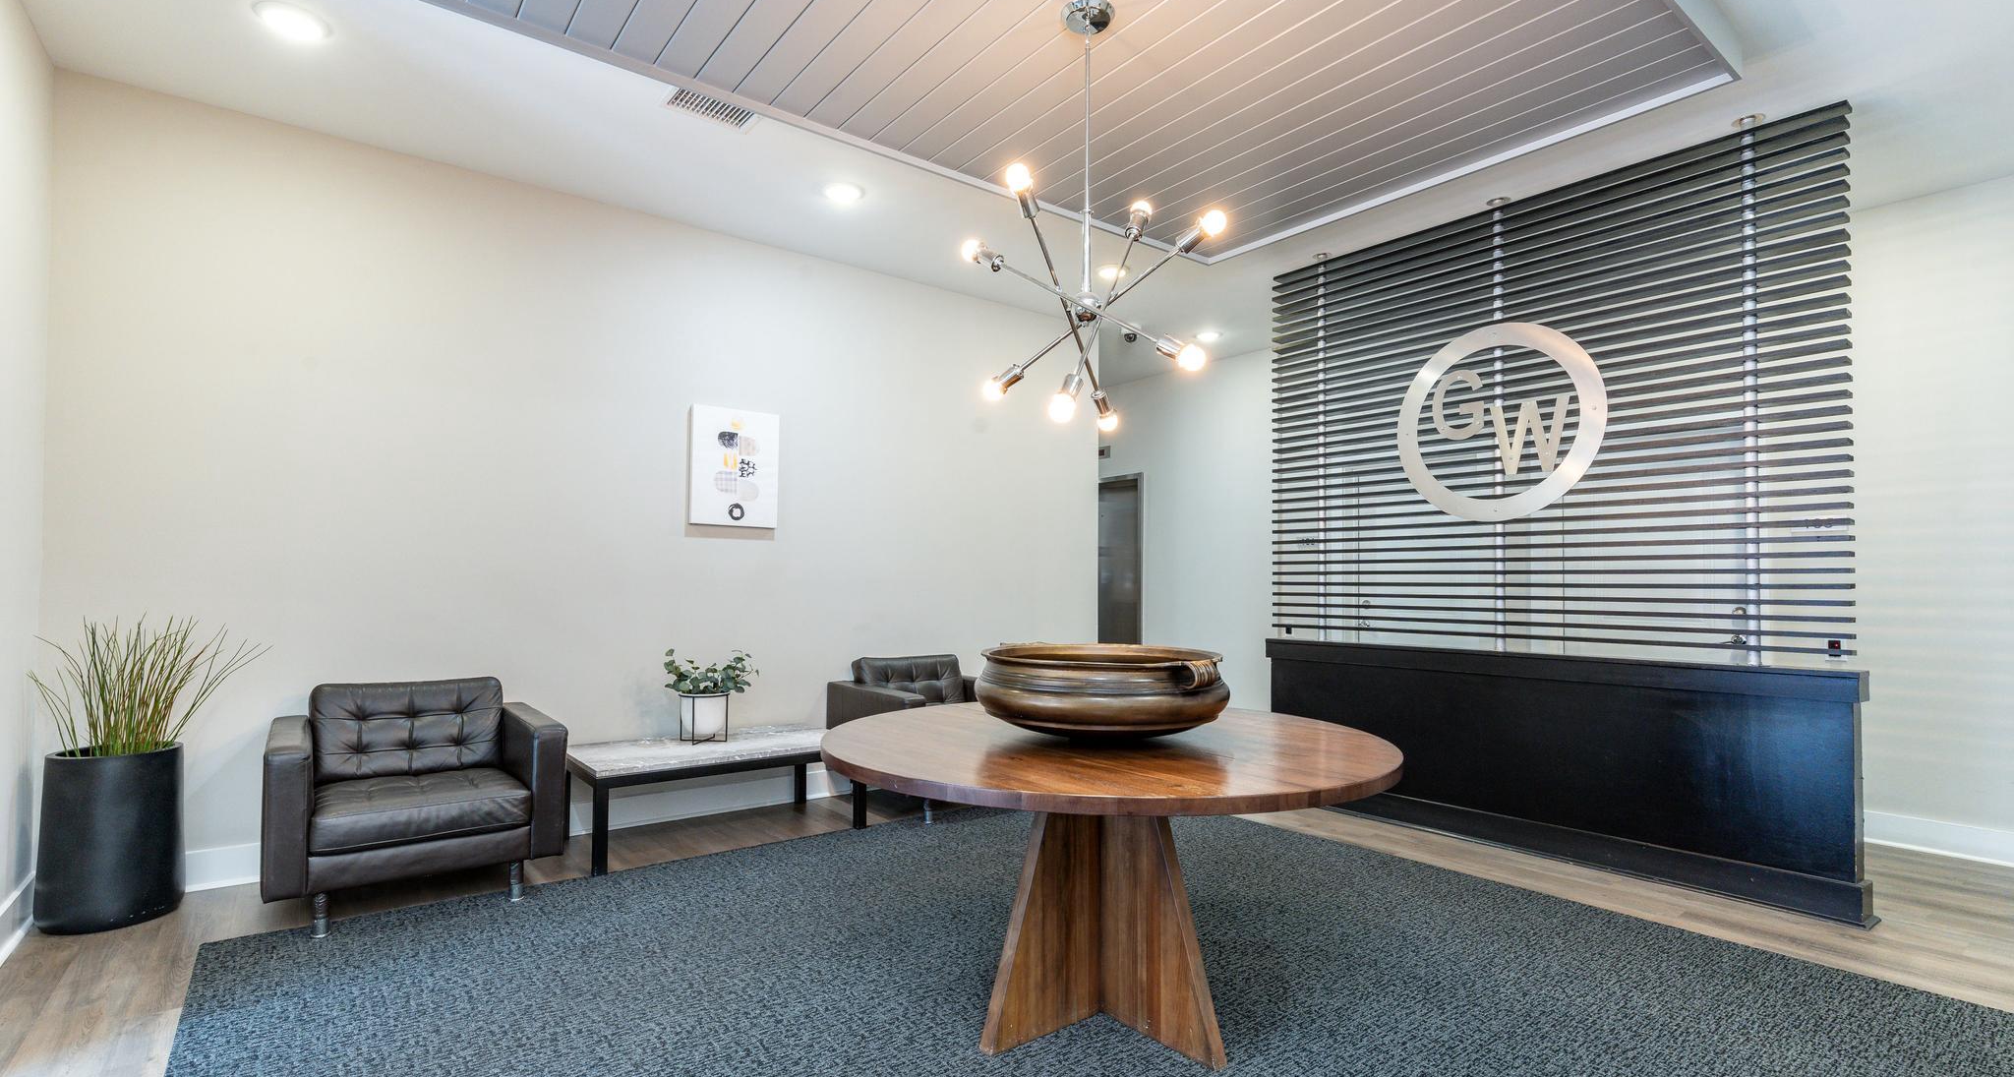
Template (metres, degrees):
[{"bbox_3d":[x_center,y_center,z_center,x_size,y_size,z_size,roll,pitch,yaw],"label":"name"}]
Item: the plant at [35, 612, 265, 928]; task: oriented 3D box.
[{"bbox_3d":[-2.974,0.795,3.109,0.610,1.050,0.520,3,-4,-37],"label":"plant"}]

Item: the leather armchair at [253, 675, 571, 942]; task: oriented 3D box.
[{"bbox_3d":[-2.255,0.950,3.423,0.885,0.785,0.870,3,-4,-37],"label":"leather armchair"}]

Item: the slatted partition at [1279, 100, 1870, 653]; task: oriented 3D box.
[{"bbox_3d":[2.314,-0.547,4.232,0.100,2.020,2.485,3,-4,-37],"label":"slatted partition"}]

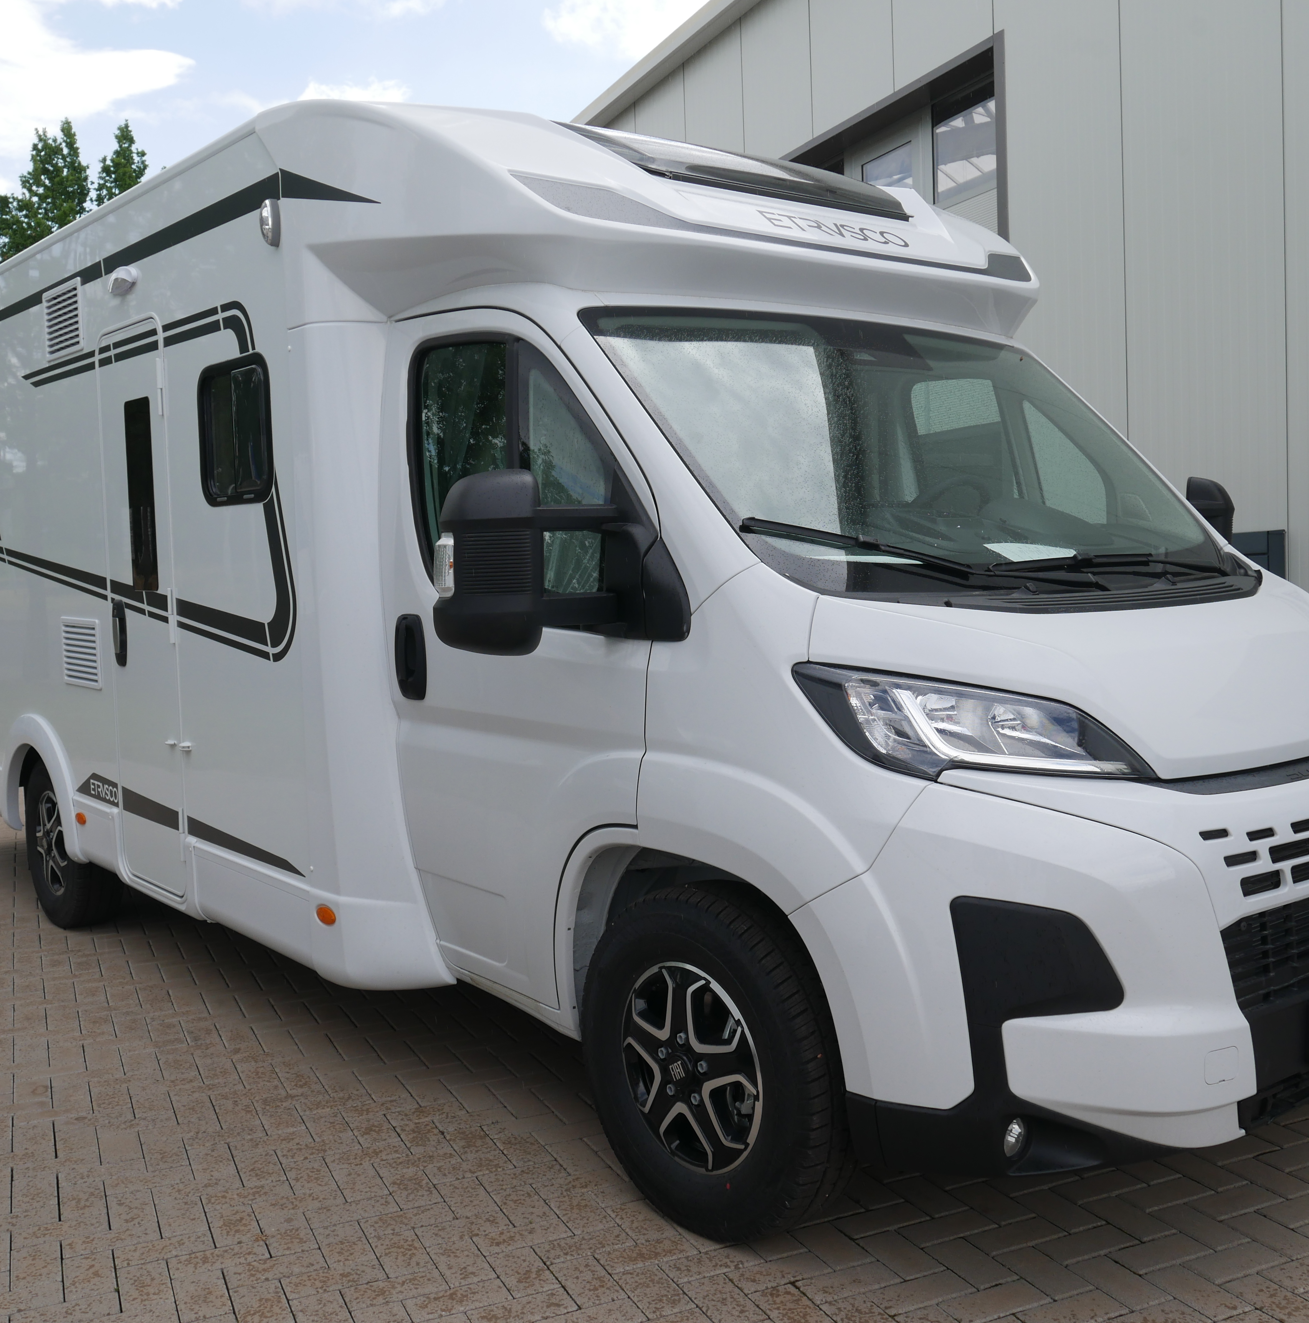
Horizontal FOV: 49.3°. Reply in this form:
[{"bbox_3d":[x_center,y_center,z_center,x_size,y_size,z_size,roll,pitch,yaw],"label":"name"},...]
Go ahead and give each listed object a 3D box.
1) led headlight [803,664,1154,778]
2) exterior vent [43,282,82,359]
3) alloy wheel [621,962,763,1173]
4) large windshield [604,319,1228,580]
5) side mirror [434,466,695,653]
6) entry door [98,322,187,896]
[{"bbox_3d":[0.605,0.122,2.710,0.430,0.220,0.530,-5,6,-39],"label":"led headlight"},{"bbox_3d":[-2.213,-1.271,5.334,0.030,0.255,0.415,-5,6,-39],"label":"exterior vent"},{"bbox_3d":[0.129,0.855,3.074,0.160,0.438,0.438,-5,6,-39],"label":"alloy wheel"},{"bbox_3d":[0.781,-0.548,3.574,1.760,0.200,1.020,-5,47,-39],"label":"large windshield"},{"bbox_3d":[-0.196,-0.192,2.874,0.470,0.375,0.270,-5,6,-39],"label":"side mirror"},{"bbox_3d":[-1.762,-0.185,4.917,0.050,1.900,0.610,-5,6,-39],"label":"entry door"}]

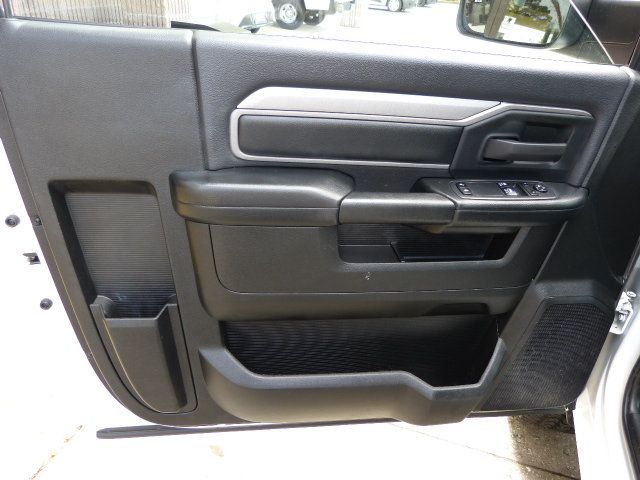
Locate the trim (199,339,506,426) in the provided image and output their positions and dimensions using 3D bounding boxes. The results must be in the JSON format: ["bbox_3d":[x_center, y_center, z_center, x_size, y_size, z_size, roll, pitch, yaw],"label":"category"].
[{"bbox_3d":[0.065,0.284,0.925,0.585,0.192,0.071,0,34,-9],"label":"trim"}]

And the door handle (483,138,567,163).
[{"bbox_3d":[0.315,-0.134,0.709,0.138,0.032,0.031,0,34,-9],"label":"door handle"}]

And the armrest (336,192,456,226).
[{"bbox_3d":[0.109,-0.054,0.692,0.174,0.040,0.054,0,34,-9],"label":"armrest"}]

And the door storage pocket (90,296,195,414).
[{"bbox_3d":[-0.323,0.227,0.875,0.156,0.294,0.051,0,34,-9],"label":"door storage pocket"}]

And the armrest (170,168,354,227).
[{"bbox_3d":[-0.080,-0.060,0.666,0.258,0.061,0.068,0,34,-9],"label":"armrest"}]

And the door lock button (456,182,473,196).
[{"bbox_3d":[0.224,-0.077,0.712,0.020,0.009,0.041,0,34,-9],"label":"door lock button"}]

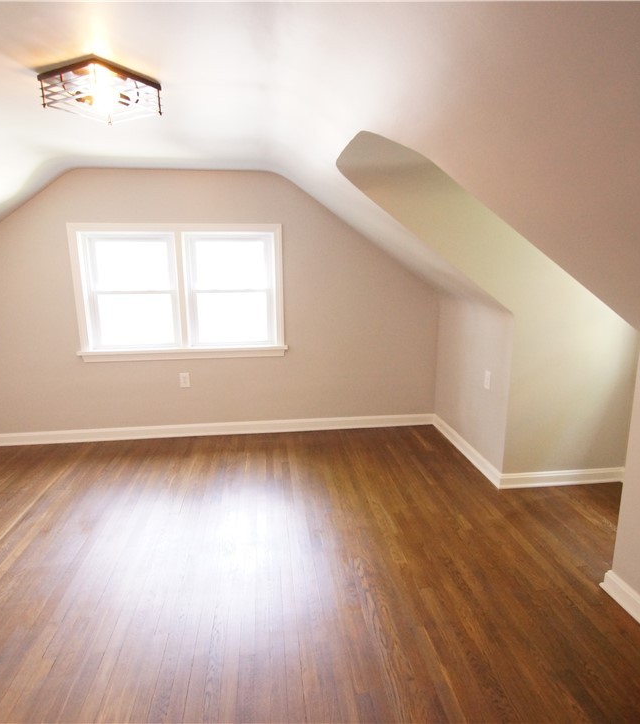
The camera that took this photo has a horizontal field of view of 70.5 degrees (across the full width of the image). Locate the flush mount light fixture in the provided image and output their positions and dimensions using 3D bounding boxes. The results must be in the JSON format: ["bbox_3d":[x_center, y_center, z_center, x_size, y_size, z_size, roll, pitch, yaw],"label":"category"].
[{"bbox_3d":[-0.918,-1.124,1.914,0.334,0.120,0.334,5,13,28],"label":"flush mount light fixture"}]

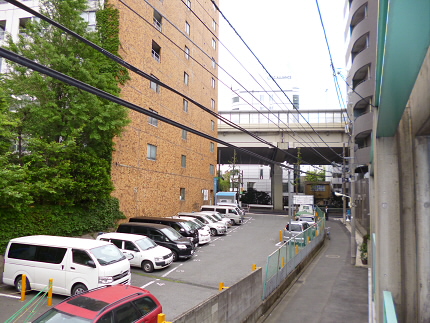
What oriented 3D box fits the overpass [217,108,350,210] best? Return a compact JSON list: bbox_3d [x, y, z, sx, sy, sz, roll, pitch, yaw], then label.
[{"bbox_3d":[12.477,1.382,57.801,32.000,16.000,20.000,0,-7,6],"label":"overpass"}]

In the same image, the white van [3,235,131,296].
[{"bbox_3d":[-5.619,3.997,11.523,4.750,2.020,1.750,-1,-5,18],"label":"white van"}]

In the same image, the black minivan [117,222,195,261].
[{"bbox_3d":[-3.400,4.680,17.680,4.620,1.840,1.710,0,-6,15],"label":"black minivan"}]

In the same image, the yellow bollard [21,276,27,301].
[{"bbox_3d":[-6.809,4.485,10.654,0.140,0.880,0.140,1,-7,0],"label":"yellow bollard"}]

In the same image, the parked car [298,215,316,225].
[{"bbox_3d":[8.756,5.851,28.113,1.690,1.450,4.400,-1,-5,20],"label":"parked car"}]

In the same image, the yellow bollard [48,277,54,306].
[{"bbox_3d":[-5.595,4.457,10.215,0.140,0.880,0.140,1,-7,0],"label":"yellow bollard"}]

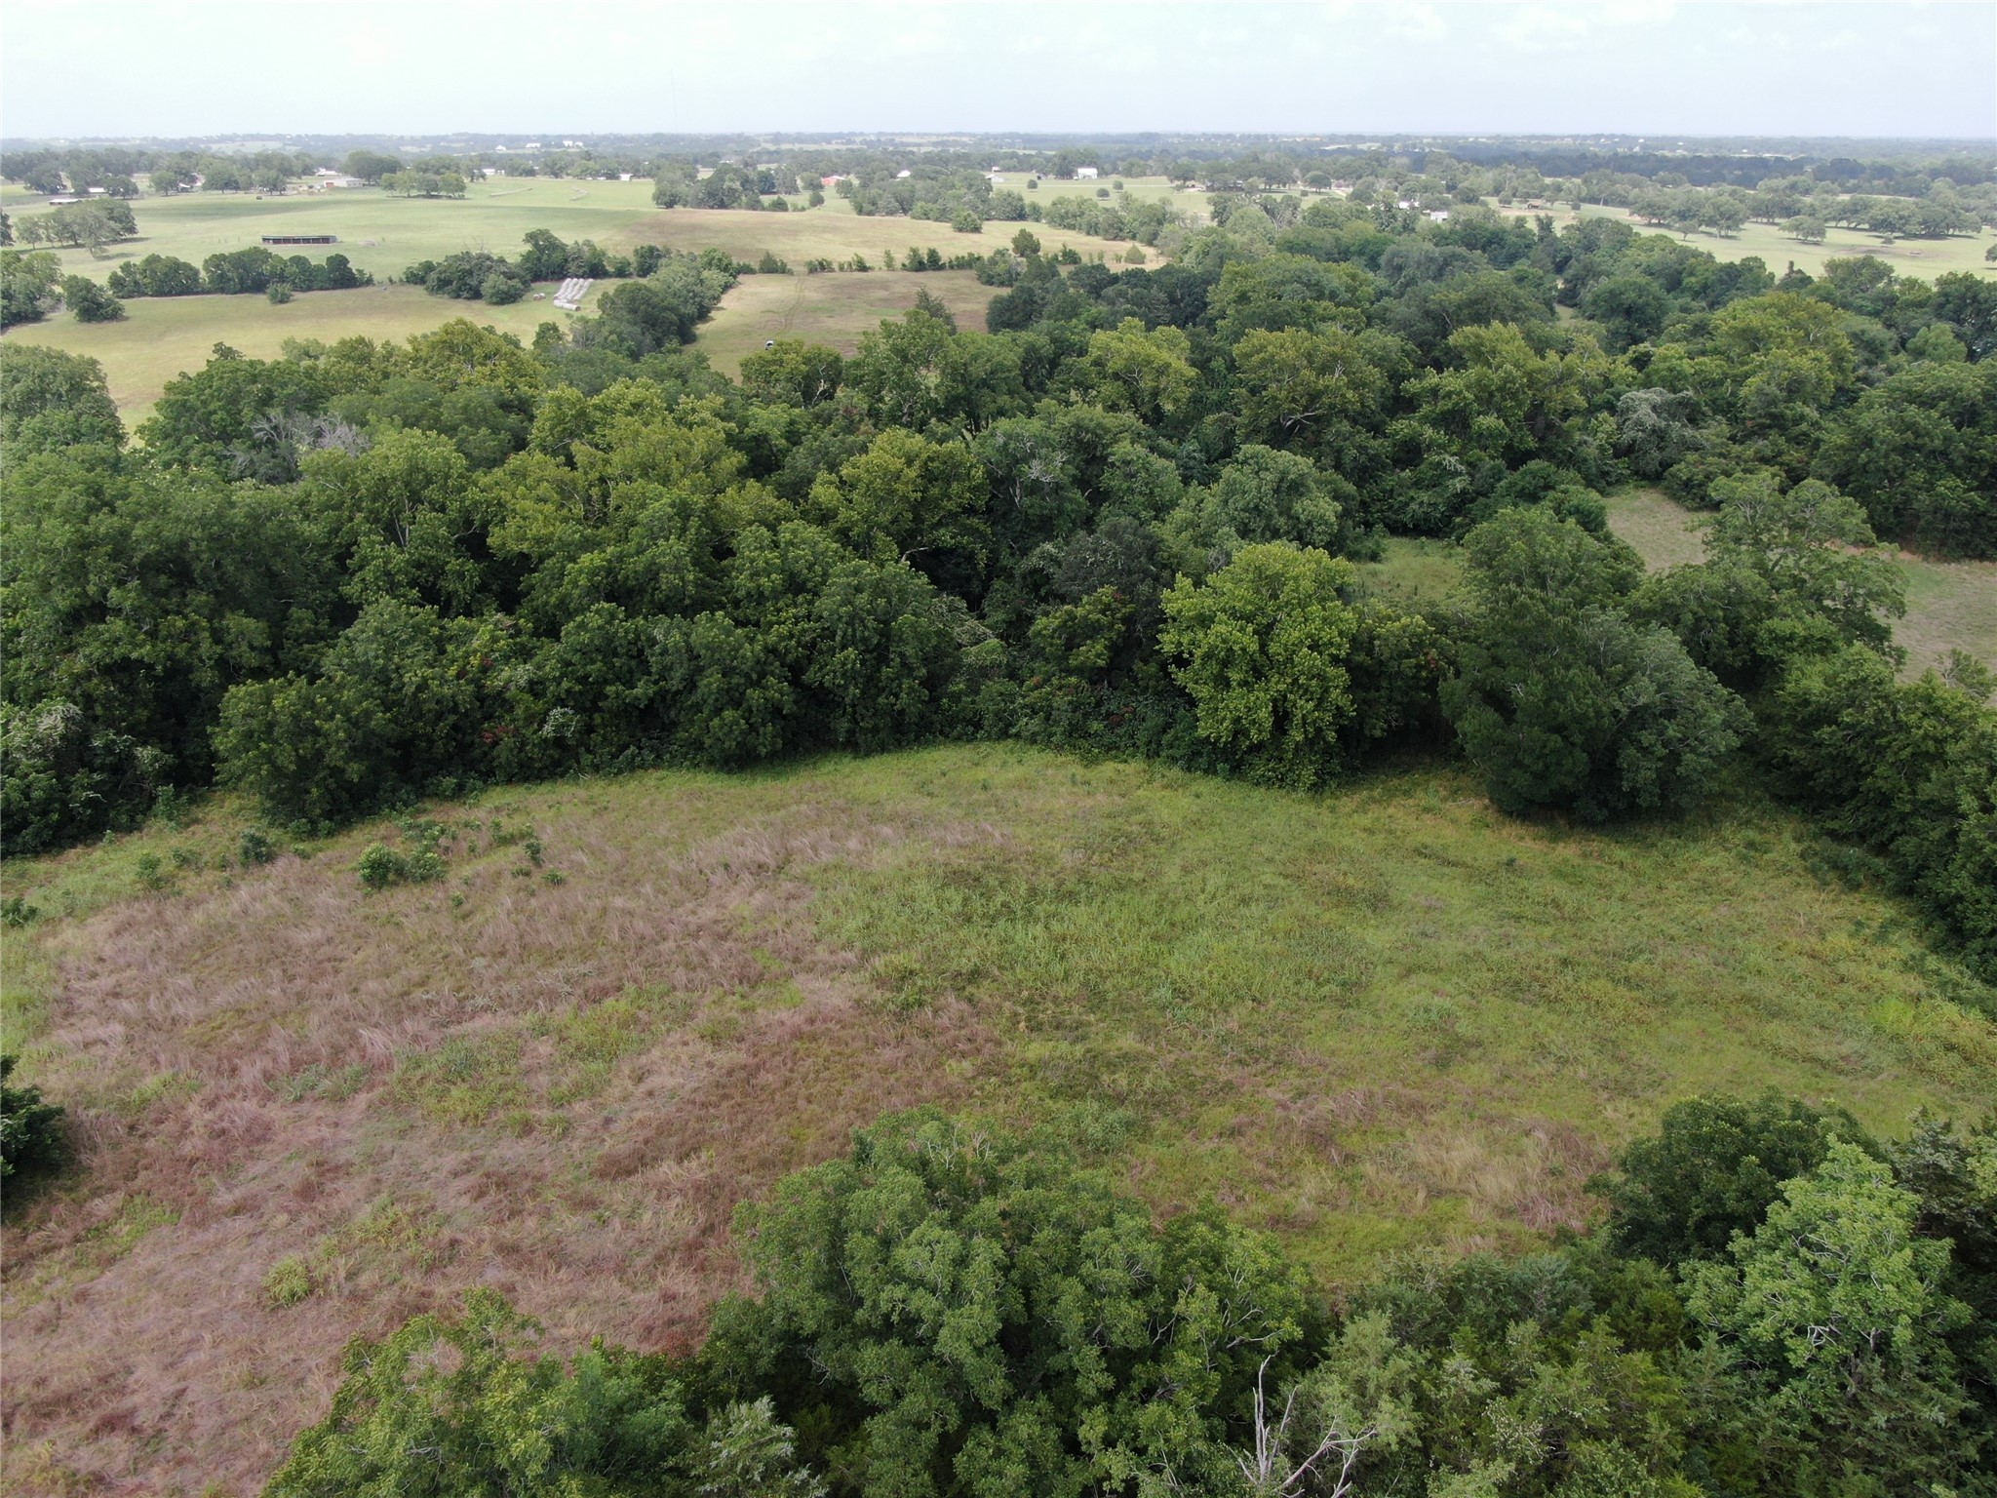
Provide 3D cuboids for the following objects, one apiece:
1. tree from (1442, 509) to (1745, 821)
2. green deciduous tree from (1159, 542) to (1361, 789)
[{"bbox_3d":[37.670,-6.100,88.070,17.650,17.450,15.390,0,24,0],"label":"tree"},{"bbox_3d":[17.140,-6.080,90.550,12.830,15.390,12.110,0,24,0],"label":"green deciduous tree"}]

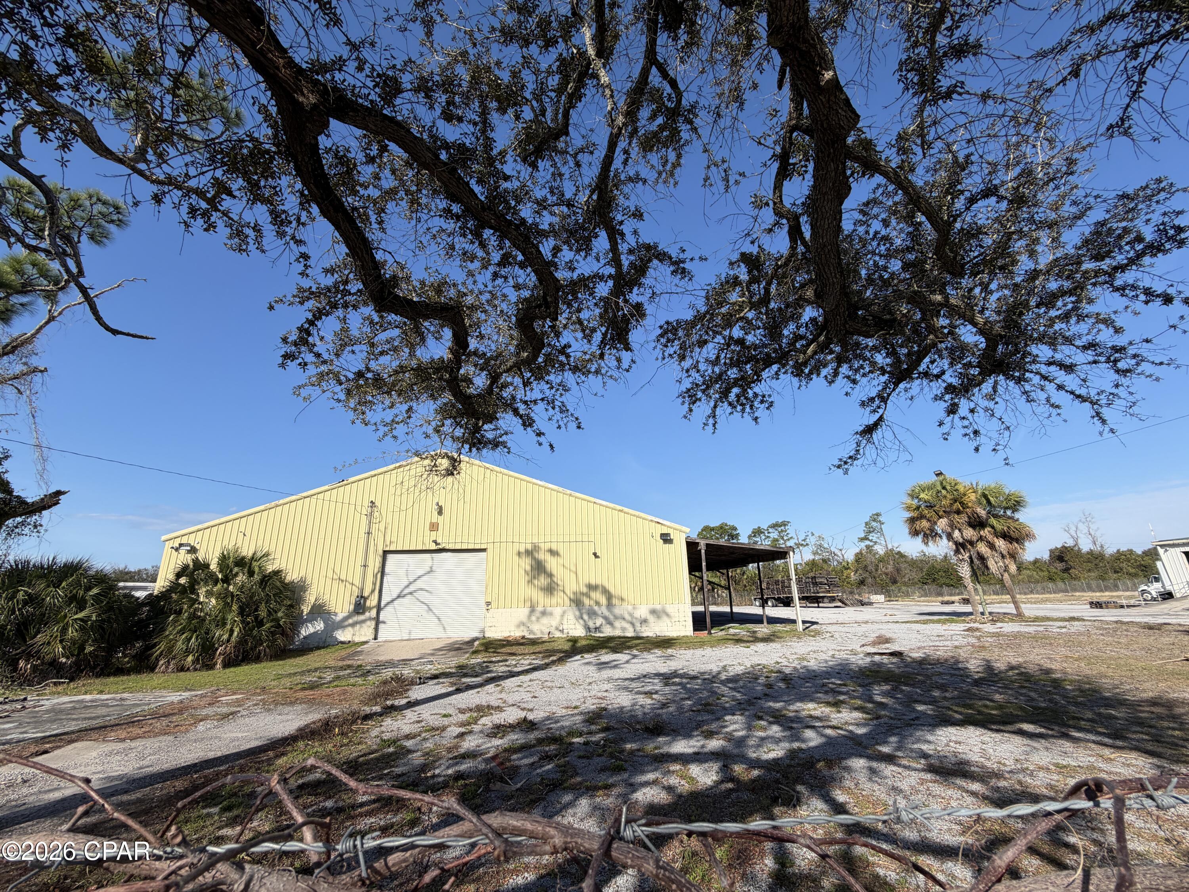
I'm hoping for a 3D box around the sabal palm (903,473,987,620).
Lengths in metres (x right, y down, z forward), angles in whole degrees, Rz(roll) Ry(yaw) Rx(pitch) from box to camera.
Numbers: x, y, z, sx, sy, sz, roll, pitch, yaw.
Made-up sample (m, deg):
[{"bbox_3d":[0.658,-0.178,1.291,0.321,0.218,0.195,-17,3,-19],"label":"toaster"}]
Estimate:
[{"bbox_3d":[23.685,6.553,32.013,4.300,9.100,4.300,-14,-21,34],"label":"sabal palm"}]

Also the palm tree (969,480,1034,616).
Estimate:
[{"bbox_3d":[26.249,6.472,30.968,3.800,8.500,3.800,-15,-22,37],"label":"palm tree"}]

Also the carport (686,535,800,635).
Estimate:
[{"bbox_3d":[6.756,10.065,34.141,5.800,4.580,23.000,0,-18,-4],"label":"carport"}]

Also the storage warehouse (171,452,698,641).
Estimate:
[{"bbox_3d":[-8.586,8.991,36.840,24.900,9.050,29.000,0,-18,-4],"label":"storage warehouse"}]

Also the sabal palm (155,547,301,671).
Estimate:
[{"bbox_3d":[-14.174,6.197,18.921,4.550,4.300,4.000,0,-18,-4],"label":"sabal palm"}]

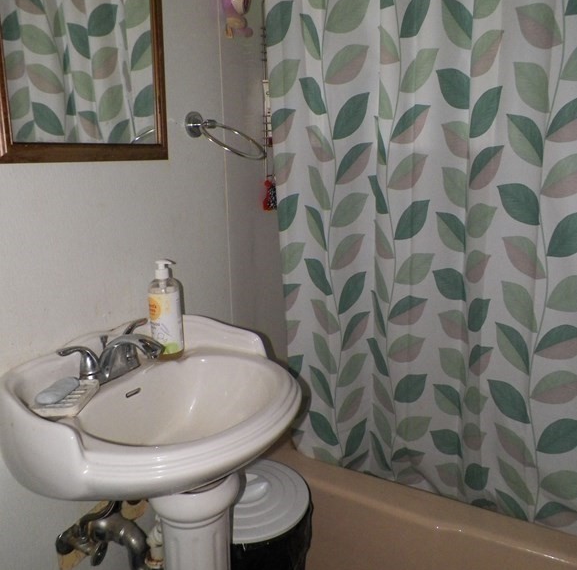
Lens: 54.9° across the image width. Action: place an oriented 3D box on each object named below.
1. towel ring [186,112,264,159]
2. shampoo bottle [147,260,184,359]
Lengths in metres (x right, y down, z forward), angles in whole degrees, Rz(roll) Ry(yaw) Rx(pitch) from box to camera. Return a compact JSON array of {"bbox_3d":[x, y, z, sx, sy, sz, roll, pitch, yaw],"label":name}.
[{"bbox_3d":[-0.152,-0.370,1.373,0.196,0.122,0.174,7,16,29],"label":"towel ring"},{"bbox_3d":[-0.275,0.054,1.245,0.072,0.222,0.071,-1,14,0],"label":"shampoo bottle"}]

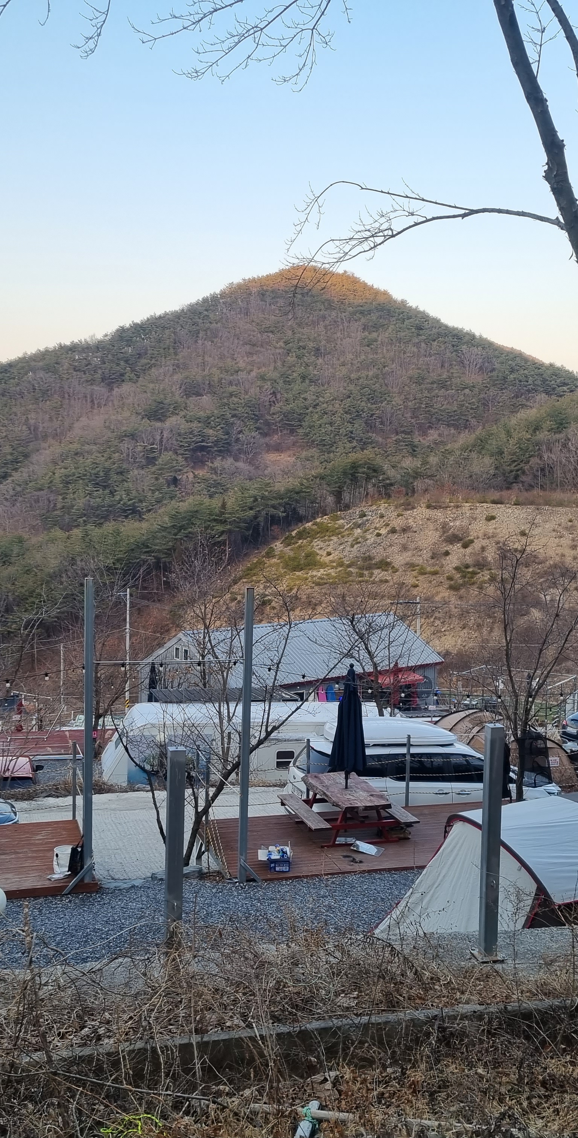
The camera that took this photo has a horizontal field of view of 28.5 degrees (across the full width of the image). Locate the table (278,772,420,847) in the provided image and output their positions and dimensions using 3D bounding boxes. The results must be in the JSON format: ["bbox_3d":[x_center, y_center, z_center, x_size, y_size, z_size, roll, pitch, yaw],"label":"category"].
[{"bbox_3d":[0.940,3.940,18.558,1.740,0.740,1.850,0,5,-18],"label":"table"}]

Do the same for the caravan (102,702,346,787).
[{"bbox_3d":[-1.270,4.725,28.282,6.700,2.550,2.300,1,5,-8],"label":"caravan"}]

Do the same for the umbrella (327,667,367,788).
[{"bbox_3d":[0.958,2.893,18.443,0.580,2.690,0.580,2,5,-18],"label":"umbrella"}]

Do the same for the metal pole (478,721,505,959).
[{"bbox_3d":[1.530,2.032,8.540,0.110,1.774,0.110,0,5,-18],"label":"metal pole"}]

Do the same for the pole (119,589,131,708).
[{"bbox_3d":[-13.389,7.115,95.000,0.350,11.100,0.350,0,6,-18],"label":"pole"}]

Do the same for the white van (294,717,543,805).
[{"bbox_3d":[2.763,4.109,23.185,5.115,2.080,1.985,0,5,-14],"label":"white van"}]

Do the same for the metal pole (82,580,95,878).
[{"bbox_3d":[-2.853,2.299,16.250,0.110,4.390,0.110,0,6,-18],"label":"metal pole"}]

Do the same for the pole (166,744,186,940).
[{"bbox_3d":[-1.052,2.657,10.500,0.140,2.070,0.140,0,6,-18],"label":"pole"}]

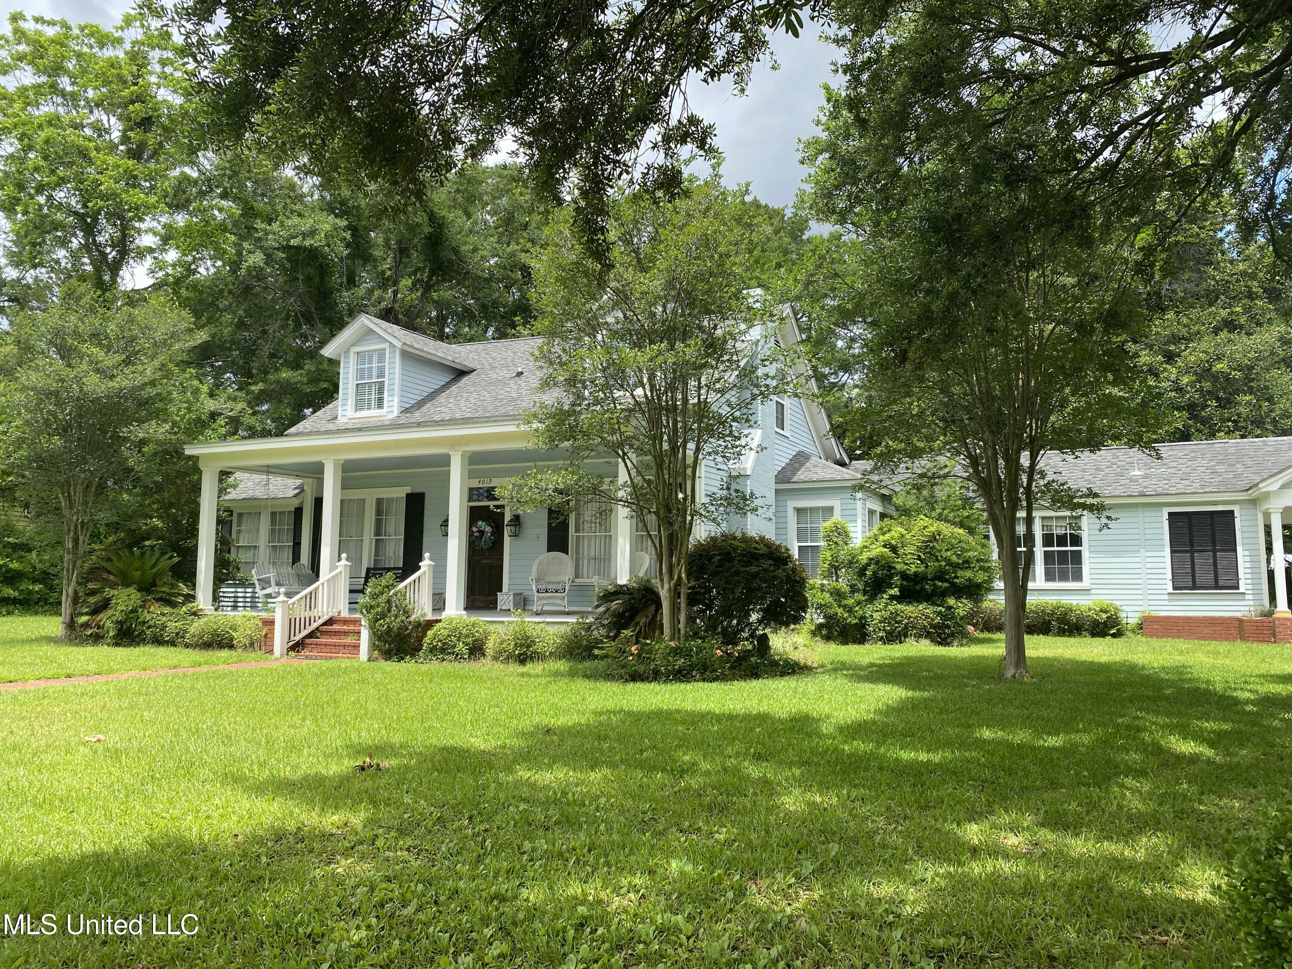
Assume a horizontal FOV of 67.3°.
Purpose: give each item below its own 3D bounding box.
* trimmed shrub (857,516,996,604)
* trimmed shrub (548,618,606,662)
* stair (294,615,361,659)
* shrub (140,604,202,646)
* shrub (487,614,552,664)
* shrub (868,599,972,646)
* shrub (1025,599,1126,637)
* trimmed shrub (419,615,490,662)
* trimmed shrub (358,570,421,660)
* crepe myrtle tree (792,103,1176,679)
[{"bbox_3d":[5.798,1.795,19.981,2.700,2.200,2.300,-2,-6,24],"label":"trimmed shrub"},{"bbox_3d":[-1.049,2.330,14.433,0.900,0.690,0.830,0,-5,0],"label":"trimmed shrub"},{"bbox_3d":[-4.799,2.562,16.188,1.750,0.650,1.200,-2,-6,24],"label":"stair"},{"bbox_3d":[-9.244,2.719,18.788,1.200,0.730,1.000,-3,-6,25],"label":"shrub"},{"bbox_3d":[-1.944,2.351,14.807,0.980,0.720,0.880,-3,-6,25],"label":"shrub"},{"bbox_3d":[5.332,2.667,18.841,1.900,0.840,1.250,-2,-6,24],"label":"shrub"},{"bbox_3d":[9.127,2.815,20.516,1.950,0.750,0.950,-3,-6,25],"label":"shrub"},{"bbox_3d":[-3.082,2.458,15.605,1.150,0.675,0.950,-2,-6,24],"label":"trimmed shrub"},{"bbox_3d":[-4.068,2.081,15.363,1.000,1.360,0.950,-2,-6,24],"label":"trimmed shrub"},{"bbox_3d":[4.625,-1.602,13.400,4.800,8.349,4.700,-3,-6,25],"label":"crepe myrtle tree"}]

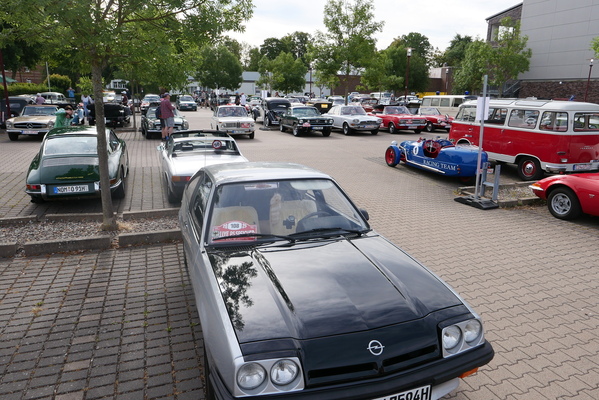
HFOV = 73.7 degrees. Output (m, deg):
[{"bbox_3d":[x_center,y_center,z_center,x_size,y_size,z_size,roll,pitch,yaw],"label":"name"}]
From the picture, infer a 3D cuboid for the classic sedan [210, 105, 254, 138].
[{"bbox_3d":[-3.139,-3.654,18.545,1.600,1.410,4.230,-3,16,-15],"label":"classic sedan"}]

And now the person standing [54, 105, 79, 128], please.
[{"bbox_3d":[-6.531,-1.830,11.238,0.550,1.620,0.550,4,15,10],"label":"person standing"}]

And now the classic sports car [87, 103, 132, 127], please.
[{"bbox_3d":[-10.106,-4.689,21.290,1.700,1.380,4.300,-3,15,-17],"label":"classic sports car"}]

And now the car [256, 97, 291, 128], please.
[{"bbox_3d":[-1.878,-5.632,25.566,1.600,1.600,4.200,-4,16,-20],"label":"car"}]

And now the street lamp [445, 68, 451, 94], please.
[{"bbox_3d":[13.887,-10.069,37.596,0.550,4.500,0.550,-4,15,-19],"label":"street lamp"}]

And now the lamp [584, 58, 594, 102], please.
[{"bbox_3d":[22.214,-8.357,31.123,0.650,5.000,0.650,1,15,0],"label":"lamp"}]

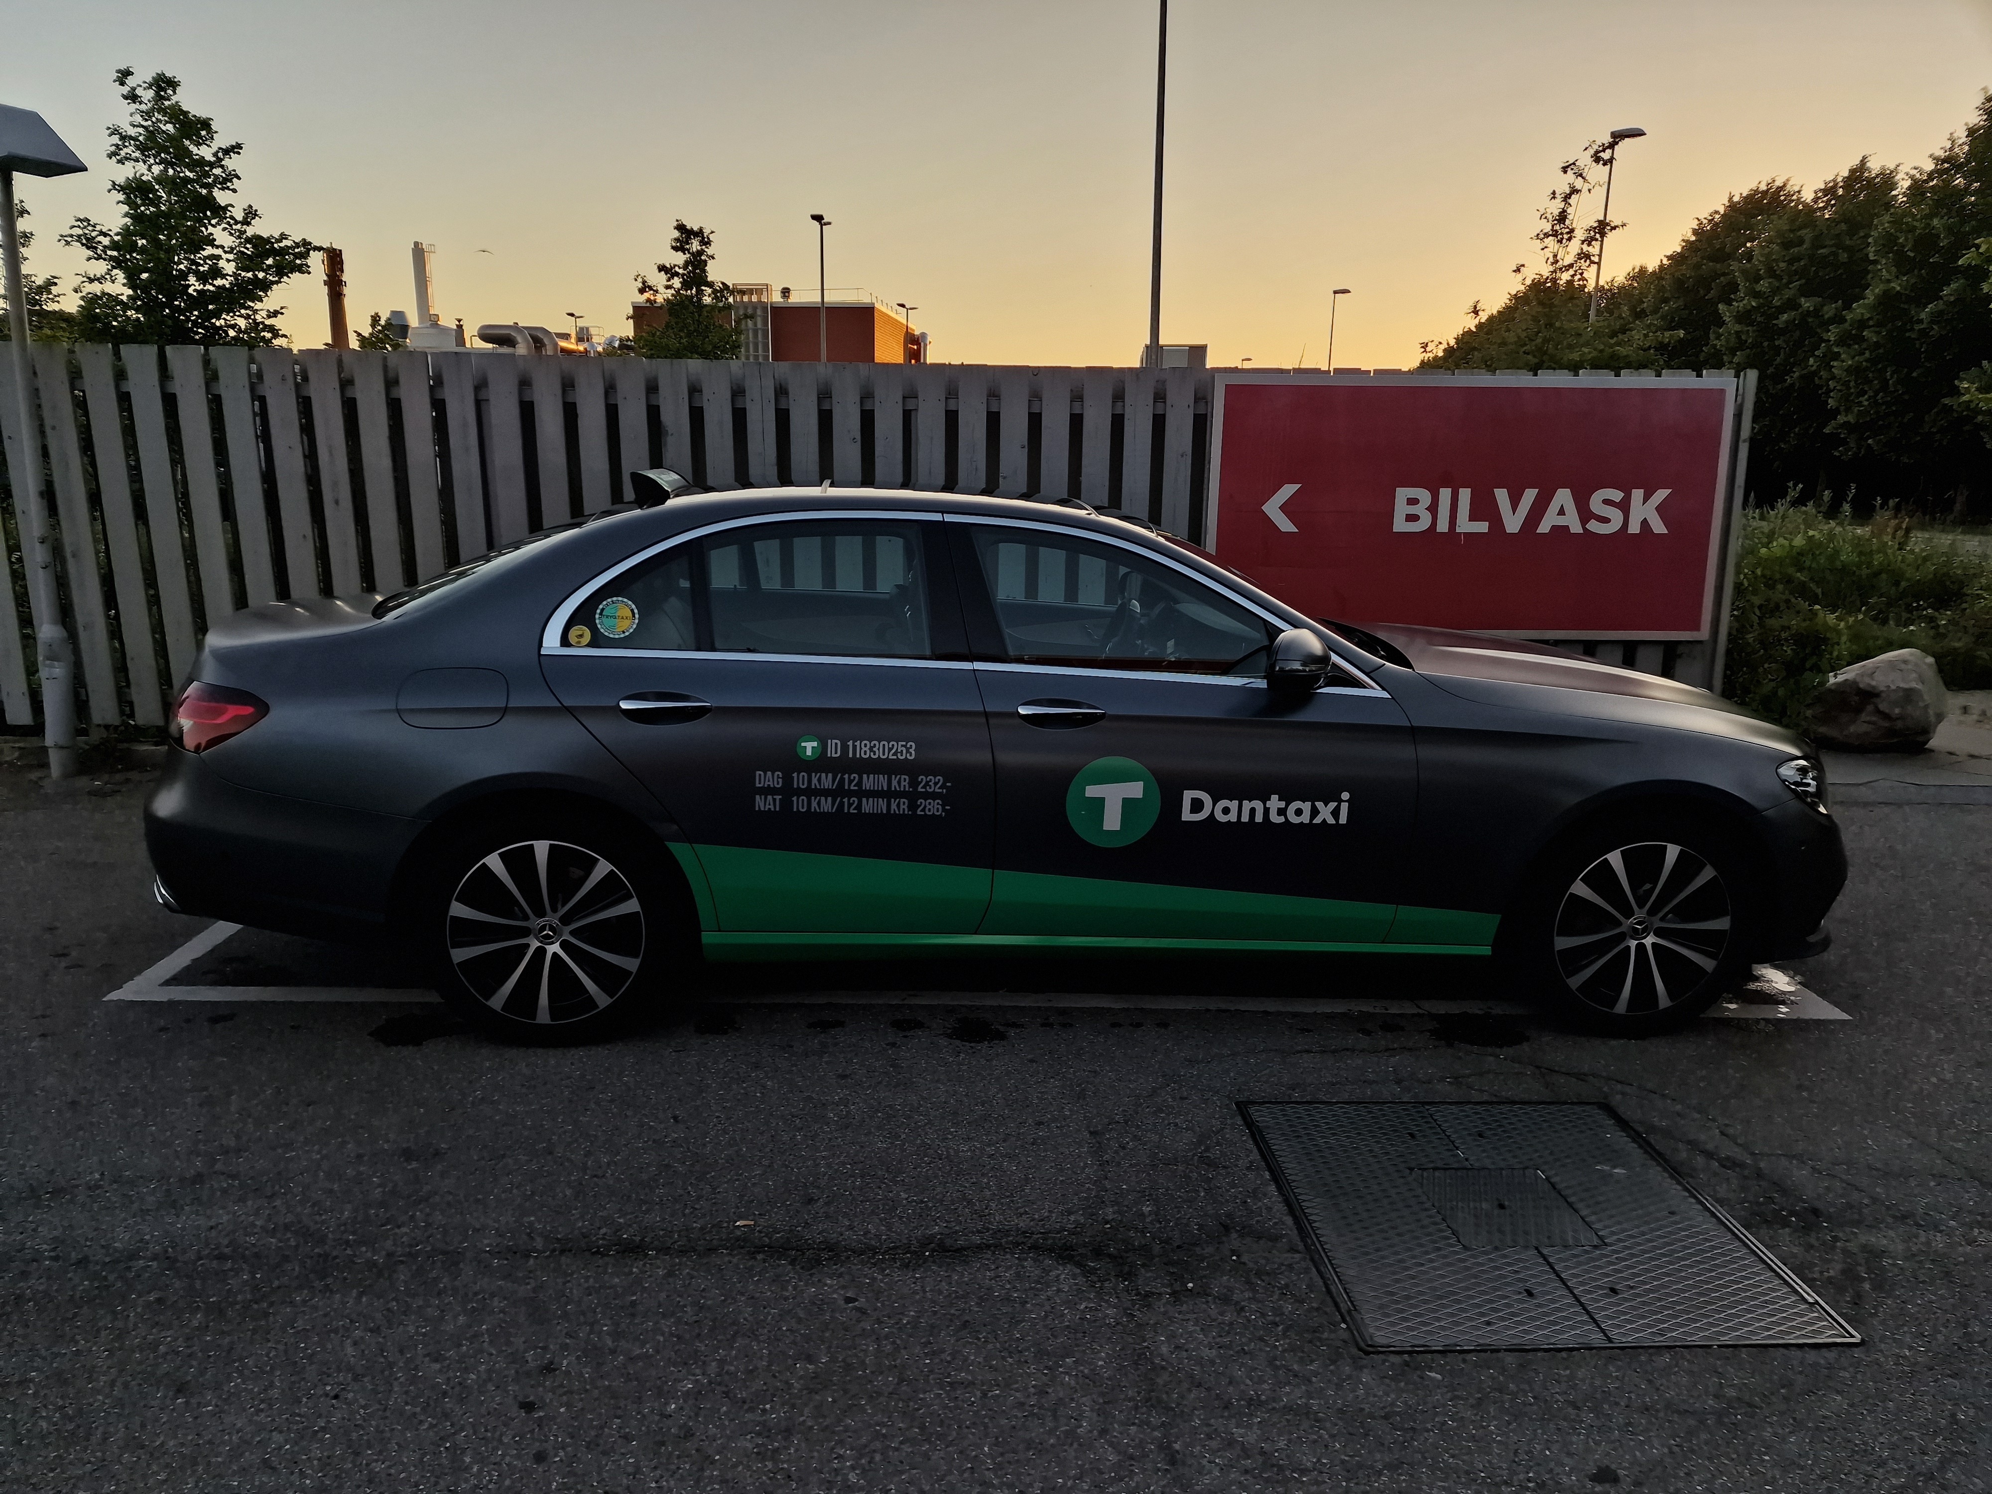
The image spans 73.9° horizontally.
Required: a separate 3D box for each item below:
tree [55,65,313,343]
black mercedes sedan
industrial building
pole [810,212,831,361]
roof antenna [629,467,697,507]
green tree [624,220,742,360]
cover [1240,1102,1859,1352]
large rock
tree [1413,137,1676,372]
[{"bbox_3d":[-10.847,-5.874,18.196,3.300,6.334,3.200,-6,14,-29],"label":"tree"},{"bbox_3d":[0.100,-0.099,4.292,4.935,1.475,1.930,0,13,-4],"label":"black mercedes sedan"},{"bbox_3d":[-17.286,-29.845,109.158,19.500,13.268,20.000,2,13,4],"label":"industrial building"},{"bbox_3d":[-4.997,-11.207,38.501,0.500,8.081,1.400,6,13,20],"label":"pole"},{"bbox_3d":[-1.015,-0.785,4.030,0.160,0.120,0.340,0,13,-4],"label":"roof antenna"},{"bbox_3d":[-7.344,-9.073,31.814,2.800,6.755,2.800,-2,13,-12],"label":"green tree"},{"bbox_3d":[1.108,1.011,2.873,0.935,0.030,0.920,1,13,-3],"label":"cover"},{"bbox_3d":[5.047,-0.259,7.521,0.720,0.530,0.600,10,15,33],"label":"large rock"},{"bbox_3d":[10.561,-7.840,25.876,4.400,7.510,4.200,6,13,21],"label":"tree"}]

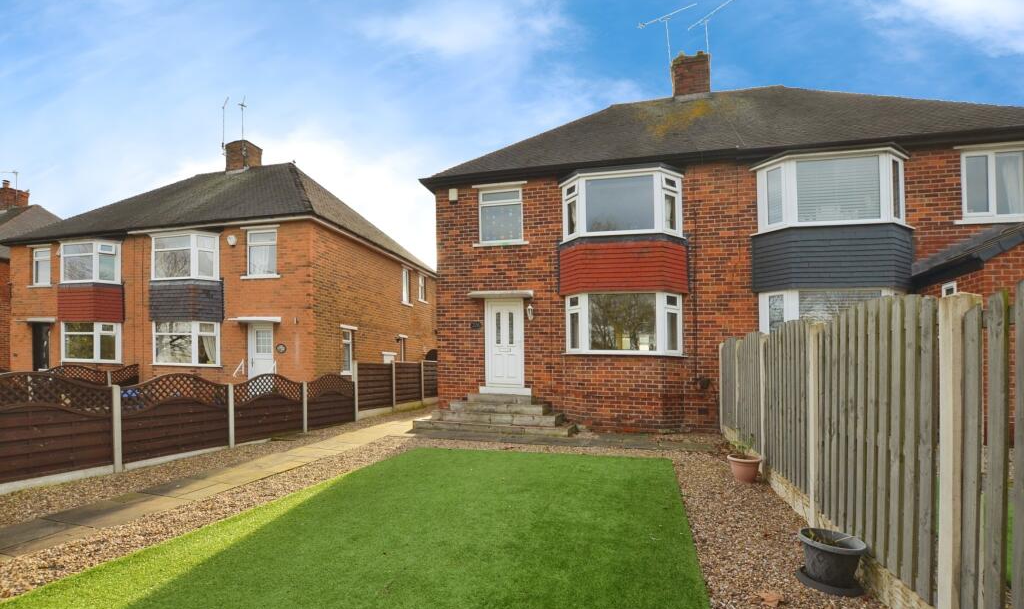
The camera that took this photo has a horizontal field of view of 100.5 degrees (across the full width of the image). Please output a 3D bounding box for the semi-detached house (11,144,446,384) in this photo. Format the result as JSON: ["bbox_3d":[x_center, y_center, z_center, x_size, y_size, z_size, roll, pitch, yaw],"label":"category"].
[{"bbox_3d":[-10.300,-1.150,16.150,12.800,9.600,7.600,-1,-5,17],"label":"semi-detached house"}]

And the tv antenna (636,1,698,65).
[{"bbox_3d":[4.423,-7.590,12.152,1.601,1.590,0.380,-3,-6,32],"label":"tv antenna"}]

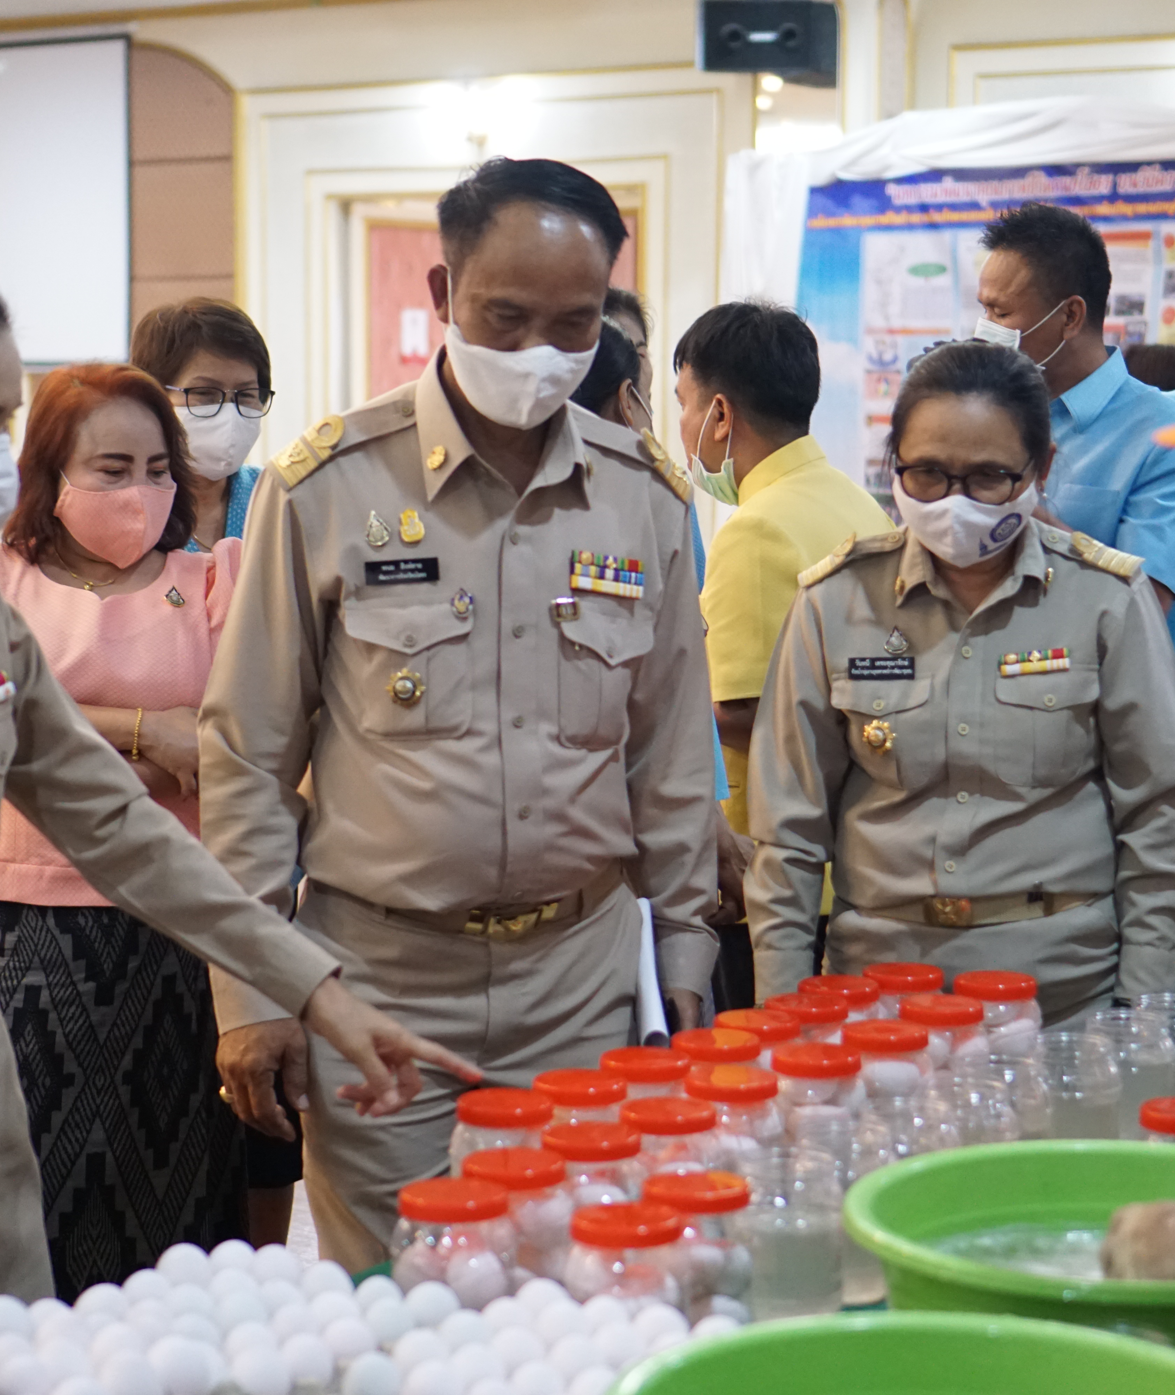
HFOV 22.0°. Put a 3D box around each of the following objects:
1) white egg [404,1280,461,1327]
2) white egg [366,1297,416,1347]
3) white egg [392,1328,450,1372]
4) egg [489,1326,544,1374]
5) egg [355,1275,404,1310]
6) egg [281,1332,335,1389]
[{"bbox_3d":[-0.123,0.490,2.400,0.043,0.056,0.043,0,6,0],"label":"white egg"},{"bbox_3d":[-0.155,0.498,2.364,0.043,0.056,0.043,0,7,0],"label":"white egg"},{"bbox_3d":[-0.127,0.507,2.295,0.043,0.056,0.043,0,7,0],"label":"white egg"},{"bbox_3d":[-0.054,0.509,2.320,0.043,0.056,0.043,0,6,0],"label":"egg"},{"bbox_3d":[-0.167,0.491,2.421,0.043,0.056,0.043,0,7,0],"label":"egg"},{"bbox_3d":[-0.217,0.519,2.350,0.044,0.056,0.044,1,7,0],"label":"egg"}]

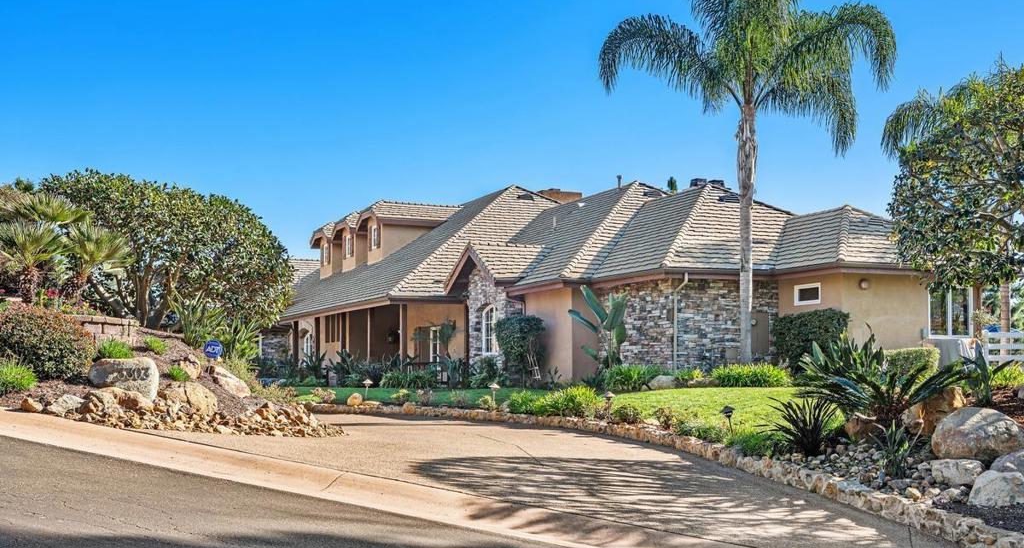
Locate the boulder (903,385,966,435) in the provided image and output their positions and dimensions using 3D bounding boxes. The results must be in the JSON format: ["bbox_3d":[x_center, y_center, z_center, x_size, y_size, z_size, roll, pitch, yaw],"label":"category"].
[{"bbox_3d":[4.849,1.566,12.400,0.720,0.560,0.600,-2,-5,21],"label":"boulder"}]

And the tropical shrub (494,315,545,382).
[{"bbox_3d":[0.217,2.202,31.300,1.480,2.050,1.400,-1,-4,0],"label":"tropical shrub"}]

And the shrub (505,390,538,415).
[{"bbox_3d":[0.185,2.497,21.000,0.660,0.520,0.620,0,-3,0],"label":"shrub"}]

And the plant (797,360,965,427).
[{"bbox_3d":[4.458,1.438,13.000,2.000,0.880,1.850,0,-3,0],"label":"plant"}]

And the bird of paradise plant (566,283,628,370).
[{"bbox_3d":[2.137,1.362,27.000,1.450,2.200,1.200,0,-3,0],"label":"bird of paradise plant"}]

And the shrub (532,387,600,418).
[{"bbox_3d":[1.019,2.384,20.200,1.270,0.620,1.000,0,-3,0],"label":"shrub"}]

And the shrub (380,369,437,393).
[{"bbox_3d":[-3.286,3.397,34.300,1.800,0.720,1.300,0,-4,-5],"label":"shrub"}]

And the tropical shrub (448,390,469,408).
[{"bbox_3d":[-1.119,2.615,22.600,0.430,0.390,0.410,0,-3,0],"label":"tropical shrub"}]

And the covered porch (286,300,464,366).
[{"bbox_3d":[-5.900,2.980,44.200,2.800,2.900,15.200,1,-5,-25],"label":"covered porch"}]

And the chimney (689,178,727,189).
[{"bbox_3d":[6.477,-2.965,35.800,1.150,0.600,0.650,2,-4,-29],"label":"chimney"}]

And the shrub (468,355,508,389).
[{"bbox_3d":[-0.718,3.008,33.000,1.250,1.080,1.200,0,-4,-1],"label":"shrub"}]

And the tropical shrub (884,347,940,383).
[{"bbox_3d":[8.624,1.990,23.500,1.150,0.820,0.900,1,-5,-25],"label":"tropical shrub"}]

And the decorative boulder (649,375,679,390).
[{"bbox_3d":[3.589,2.571,25.600,0.710,0.360,0.520,-1,-4,8],"label":"decorative boulder"}]

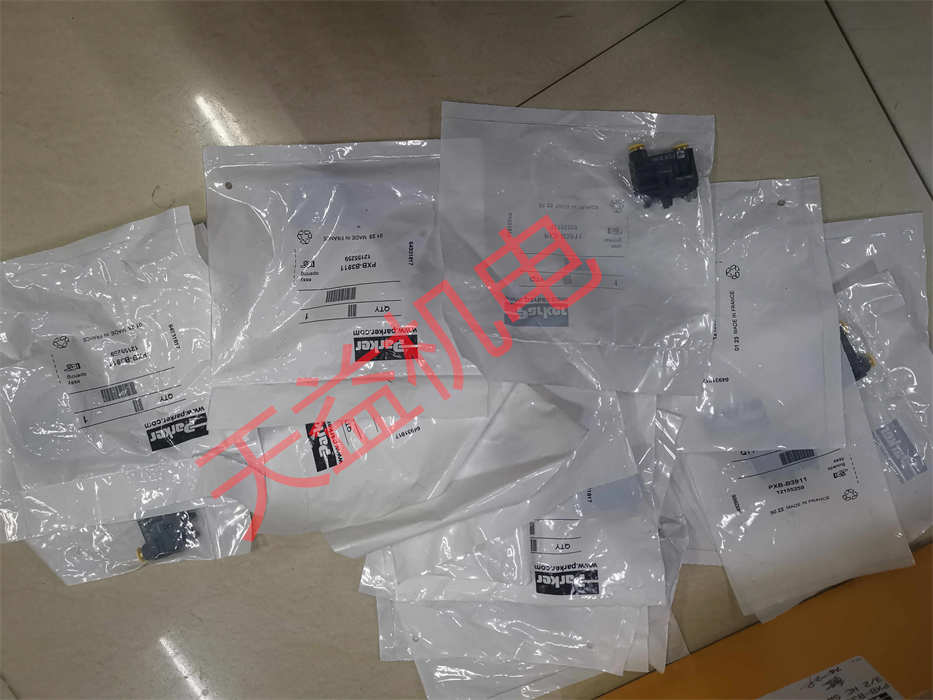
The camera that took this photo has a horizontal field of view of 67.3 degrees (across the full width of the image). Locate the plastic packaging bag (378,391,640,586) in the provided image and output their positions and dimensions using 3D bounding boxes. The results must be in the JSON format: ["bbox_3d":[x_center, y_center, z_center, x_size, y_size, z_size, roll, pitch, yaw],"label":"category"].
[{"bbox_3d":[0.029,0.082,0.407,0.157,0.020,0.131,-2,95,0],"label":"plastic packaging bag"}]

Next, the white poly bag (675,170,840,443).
[{"bbox_3d":[0.159,-0.019,0.392,0.106,0.018,0.151,-2,95,0],"label":"white poly bag"}]

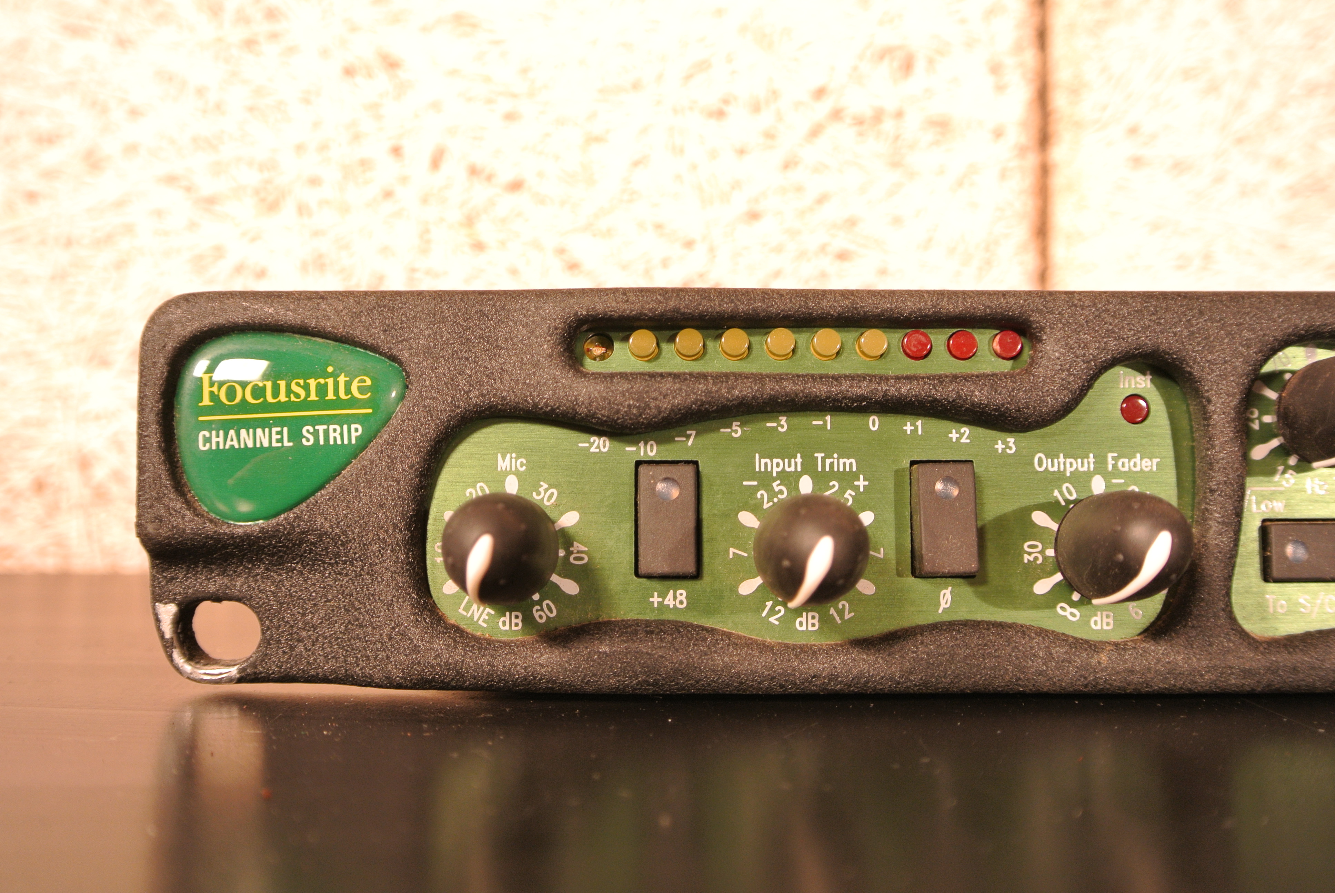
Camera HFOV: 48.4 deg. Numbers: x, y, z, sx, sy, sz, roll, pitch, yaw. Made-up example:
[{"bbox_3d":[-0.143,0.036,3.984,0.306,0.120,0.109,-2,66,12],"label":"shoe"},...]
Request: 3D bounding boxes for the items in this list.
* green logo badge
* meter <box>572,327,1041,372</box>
[{"bbox_3d":[-0.042,-0.002,0.165,0.025,0.021,0.003,-2,-4,1],"label":"green logo badge"},{"bbox_3d":[0.015,-0.011,0.165,0.050,0.005,0.003,0,-4,1],"label":"meter"}]

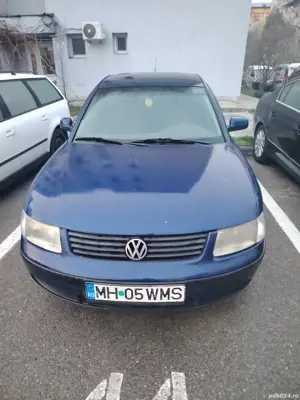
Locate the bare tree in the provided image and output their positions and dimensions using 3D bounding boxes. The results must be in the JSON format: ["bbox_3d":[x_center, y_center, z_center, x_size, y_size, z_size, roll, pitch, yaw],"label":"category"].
[{"bbox_3d":[7.481,-9.300,17.315,3.000,4.600,3.000,0,25,0],"label":"bare tree"}]

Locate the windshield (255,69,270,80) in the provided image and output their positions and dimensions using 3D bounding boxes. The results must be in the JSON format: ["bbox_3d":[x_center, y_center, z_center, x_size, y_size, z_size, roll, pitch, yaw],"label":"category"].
[{"bbox_3d":[8.317,-9.278,20.500,1.400,0.850,0.200,2,-5,5],"label":"windshield"}]

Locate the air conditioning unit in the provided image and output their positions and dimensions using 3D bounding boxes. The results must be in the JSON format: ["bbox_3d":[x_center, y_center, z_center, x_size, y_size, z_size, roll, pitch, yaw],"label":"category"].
[{"bbox_3d":[-2.319,-6.866,11.300,0.780,0.570,0.290,4,25,9],"label":"air conditioning unit"}]

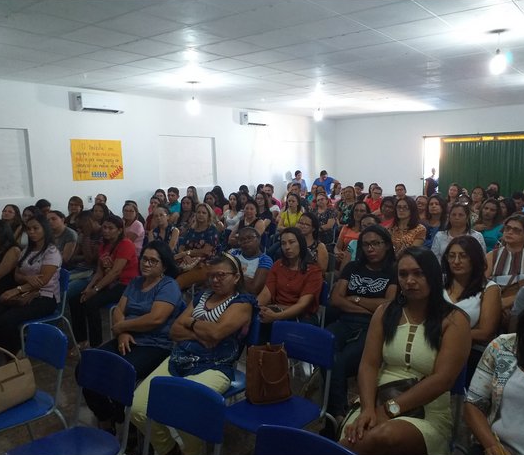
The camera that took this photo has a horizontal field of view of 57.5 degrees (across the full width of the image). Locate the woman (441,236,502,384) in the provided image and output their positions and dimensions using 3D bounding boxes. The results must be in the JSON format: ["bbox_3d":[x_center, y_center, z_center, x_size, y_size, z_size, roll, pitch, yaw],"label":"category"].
[{"bbox_3d":[1.034,0.675,2.666,0.490,1.220,0.750,4,9,36],"label":"woman"}]

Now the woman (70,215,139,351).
[{"bbox_3d":[-1.492,0.540,4.575,0.500,1.250,0.780,3,9,29],"label":"woman"}]

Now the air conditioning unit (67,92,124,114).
[{"bbox_3d":[-2.649,-2.012,7.722,0.230,0.280,0.830,4,10,36],"label":"air conditioning unit"}]

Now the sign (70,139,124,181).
[{"bbox_3d":[-2.754,-1.136,8.072,0.020,0.670,0.970,6,10,38],"label":"sign"}]

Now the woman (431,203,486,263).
[{"bbox_3d":[1.776,0.424,4.434,0.520,1.297,0.780,4,9,30],"label":"woman"}]

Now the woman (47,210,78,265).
[{"bbox_3d":[-2.361,0.478,5.231,0.500,1.240,0.780,4,10,36],"label":"woman"}]

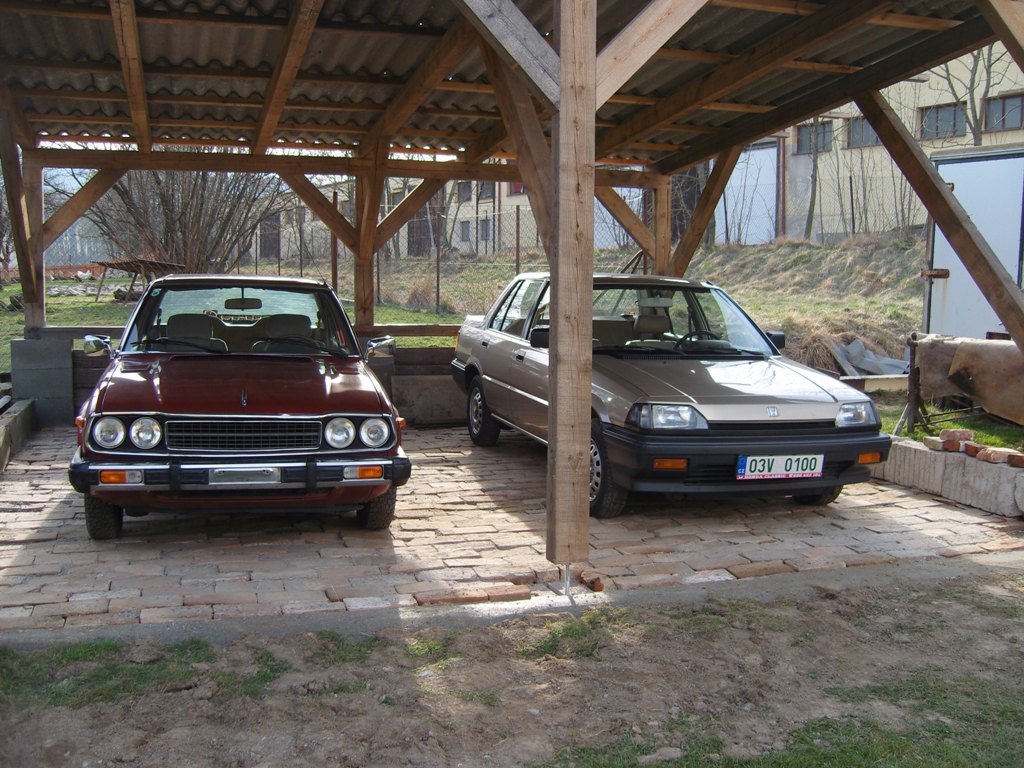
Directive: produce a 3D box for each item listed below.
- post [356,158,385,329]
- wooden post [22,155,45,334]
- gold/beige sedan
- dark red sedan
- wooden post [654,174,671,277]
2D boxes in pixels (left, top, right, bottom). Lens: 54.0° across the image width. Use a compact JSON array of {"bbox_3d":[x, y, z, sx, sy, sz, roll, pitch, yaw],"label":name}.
[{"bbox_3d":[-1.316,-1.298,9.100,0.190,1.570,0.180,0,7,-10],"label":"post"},{"bbox_3d":[-4.130,-1.215,8.700,0.145,1.550,0.145,0,7,-10],"label":"wooden post"},{"bbox_3d":[0.813,-0.064,7.110,1.650,1.385,4.145,-1,7,-17],"label":"gold/beige sedan"},{"bbox_3d":[-1.732,-0.013,6.471,1.630,1.340,4.150,-1,7,-15],"label":"dark red sedan"},{"bbox_3d":[1.441,-1.226,9.600,0.140,1.500,0.140,0,7,-10],"label":"wooden post"}]

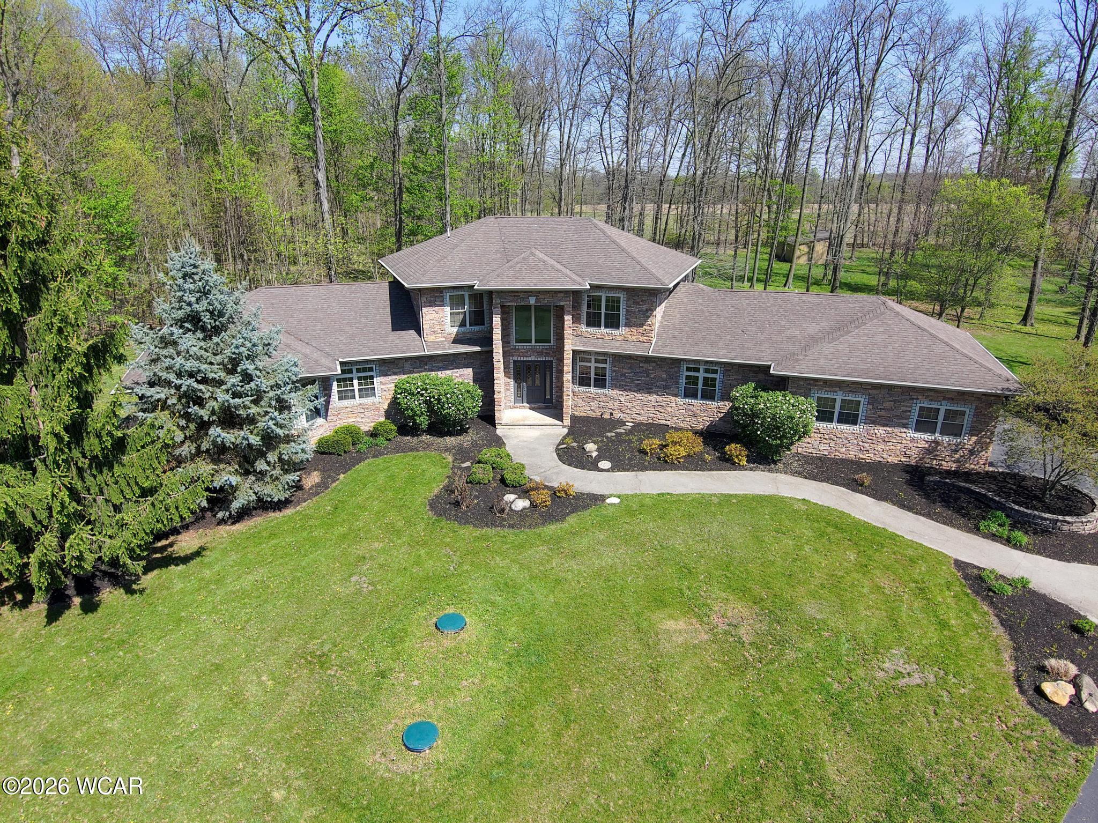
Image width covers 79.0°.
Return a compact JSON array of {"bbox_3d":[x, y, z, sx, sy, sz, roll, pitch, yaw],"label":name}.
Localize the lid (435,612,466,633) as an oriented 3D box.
[{"bbox_3d":[-2.247,4.850,15.300,0.700,0.090,0.700,0,19,0],"label":"lid"}]

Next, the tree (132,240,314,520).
[{"bbox_3d":[-11.200,-1.419,21.960,6.000,8.300,6.000,0,19,0],"label":"tree"}]

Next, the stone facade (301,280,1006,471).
[{"bbox_3d":[1.400,-1.670,26.321,29.300,5.900,6.600,0,19,0],"label":"stone facade"}]

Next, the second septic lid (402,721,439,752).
[{"bbox_3d":[-2.415,6.104,12.500,0.690,0.090,0.690,0,19,0],"label":"second septic lid"}]

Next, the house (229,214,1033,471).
[{"bbox_3d":[0.500,-4.169,29.685,37.500,8.400,15.400,0,19,0],"label":"house"}]

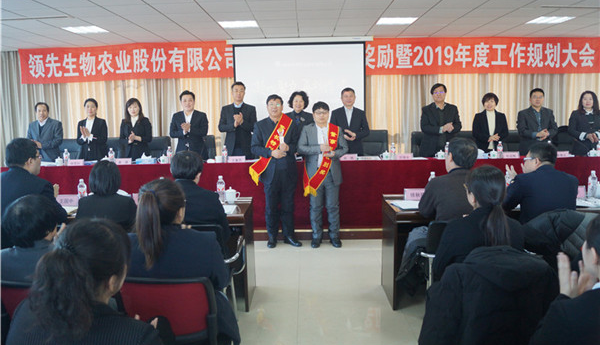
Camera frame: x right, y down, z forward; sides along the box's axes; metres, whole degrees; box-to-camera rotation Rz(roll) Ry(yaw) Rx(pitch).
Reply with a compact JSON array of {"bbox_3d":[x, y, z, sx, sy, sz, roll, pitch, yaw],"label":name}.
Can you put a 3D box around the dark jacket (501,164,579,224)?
[{"bbox_3d":[1.593,0.274,3.016,0.520,0.660,0.520,-3,7,-18],"label":"dark jacket"}]

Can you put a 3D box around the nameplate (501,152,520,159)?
[{"bbox_3d":[2.658,-0.222,5.638,0.200,0.095,0.060,-1,7,0],"label":"nameplate"}]

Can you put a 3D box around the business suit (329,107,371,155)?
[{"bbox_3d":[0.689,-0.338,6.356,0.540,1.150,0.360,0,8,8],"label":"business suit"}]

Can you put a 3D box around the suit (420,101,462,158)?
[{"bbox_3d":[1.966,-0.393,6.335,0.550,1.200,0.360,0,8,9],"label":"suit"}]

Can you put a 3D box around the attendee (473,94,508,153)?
[{"bbox_3d":[2.635,-0.254,6.218,0.490,1.620,0.360,1,7,10],"label":"attendee"}]

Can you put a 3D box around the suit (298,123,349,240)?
[{"bbox_3d":[0.271,0.132,5.233,0.560,1.396,0.360,-1,8,3],"label":"suit"}]

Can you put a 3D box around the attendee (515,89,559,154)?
[{"bbox_3d":[3.281,-0.311,6.212,0.540,1.720,0.380,1,7,12],"label":"attendee"}]

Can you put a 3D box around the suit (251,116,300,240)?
[{"bbox_3d":[-0.262,0.059,5.244,0.560,1.420,0.360,-2,7,-8],"label":"suit"}]

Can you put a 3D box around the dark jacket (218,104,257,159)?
[{"bbox_3d":[-0.866,-0.578,6.339,0.530,0.780,0.340,-2,8,-8],"label":"dark jacket"}]

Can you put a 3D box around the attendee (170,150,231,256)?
[{"bbox_3d":[-0.669,0.500,3.122,0.560,1.337,0.740,0,8,9],"label":"attendee"}]

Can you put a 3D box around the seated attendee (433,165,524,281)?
[{"bbox_3d":[0.921,0.582,2.498,0.500,1.280,0.720,-3,8,-13],"label":"seated attendee"}]

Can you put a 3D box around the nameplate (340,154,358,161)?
[{"bbox_3d":[0.652,-0.194,5.921,0.215,0.085,0.065,-1,8,1],"label":"nameplate"}]

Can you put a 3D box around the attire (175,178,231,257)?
[{"bbox_3d":[-0.708,0.330,2.990,0.530,0.650,0.480,0,7,8],"label":"attire"}]

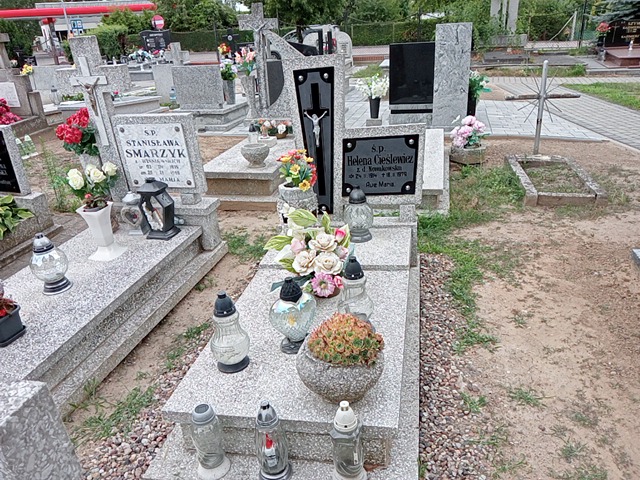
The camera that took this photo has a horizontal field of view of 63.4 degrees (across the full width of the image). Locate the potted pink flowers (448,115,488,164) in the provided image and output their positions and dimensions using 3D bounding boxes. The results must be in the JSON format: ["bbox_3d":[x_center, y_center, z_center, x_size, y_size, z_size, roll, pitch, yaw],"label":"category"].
[{"bbox_3d":[1.588,-1.075,5.536,0.418,0.473,0.396,0,22,12],"label":"potted pink flowers"}]

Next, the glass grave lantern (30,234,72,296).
[{"bbox_3d":[-1.363,0.110,2.617,0.184,0.291,0.184,-14,23,-27],"label":"glass grave lantern"}]

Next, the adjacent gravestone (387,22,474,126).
[{"bbox_3d":[1.472,-2.239,7.121,1.075,1.300,0.176,3,23,17],"label":"adjacent gravestone"}]

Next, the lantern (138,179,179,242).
[{"bbox_3d":[-0.984,-0.201,3.152,0.176,0.363,0.171,0,22,12],"label":"lantern"}]

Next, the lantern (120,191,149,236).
[{"bbox_3d":[-1.226,-0.180,3.405,0.143,0.284,0.106,-5,20,-4],"label":"lantern"}]

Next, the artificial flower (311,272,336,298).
[{"bbox_3d":[0.015,0.196,2.218,0.108,0.103,0.049,-4,-3,0],"label":"artificial flower"}]

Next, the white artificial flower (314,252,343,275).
[{"bbox_3d":[0.037,0.100,2.204,0.112,0.093,0.073,-4,-3,1],"label":"white artificial flower"}]

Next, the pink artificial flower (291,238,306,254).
[{"bbox_3d":[-0.099,0.029,2.402,0.073,0.077,0.070,-4,20,-2],"label":"pink artificial flower"}]

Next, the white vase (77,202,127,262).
[{"bbox_3d":[-1.285,-0.061,3.033,0.195,0.298,0.195,0,23,11],"label":"white vase"}]

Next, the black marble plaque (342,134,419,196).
[{"bbox_3d":[0.344,-0.423,2.982,0.425,0.343,0.020,-2,21,7],"label":"black marble plaque"}]

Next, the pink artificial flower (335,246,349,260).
[{"bbox_3d":[0.097,0.060,2.341,0.065,0.064,0.064,-3,20,2],"label":"pink artificial flower"}]

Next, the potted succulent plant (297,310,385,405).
[{"bbox_3d":[0.064,0.373,1.676,0.283,0.271,0.283,-3,20,1],"label":"potted succulent plant"}]

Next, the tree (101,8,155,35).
[{"bbox_3d":[-13.386,-14.151,36.000,4.000,3.800,3.800,0,23,11],"label":"tree"}]

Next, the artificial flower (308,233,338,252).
[{"bbox_3d":[0.011,0.010,2.362,0.128,0.090,0.111,-3,20,0],"label":"artificial flower"}]

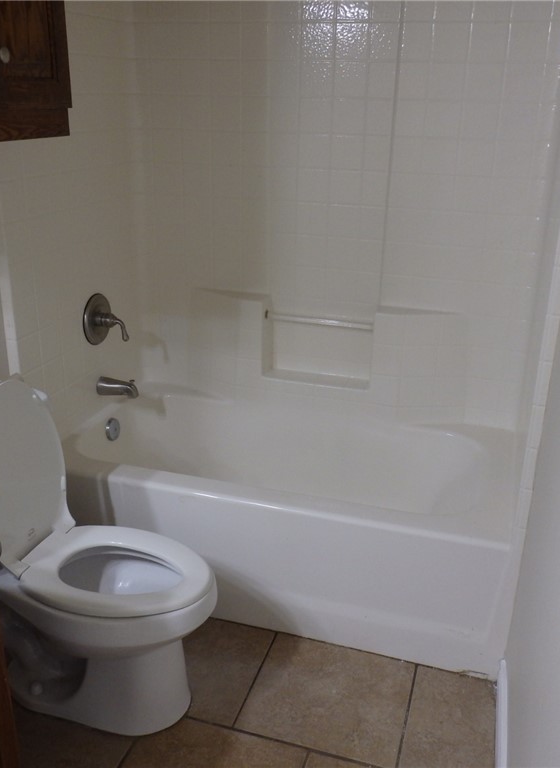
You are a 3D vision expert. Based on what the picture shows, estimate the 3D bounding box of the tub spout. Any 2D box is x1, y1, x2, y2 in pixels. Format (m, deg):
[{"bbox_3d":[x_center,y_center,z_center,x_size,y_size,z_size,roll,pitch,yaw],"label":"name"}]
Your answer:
[{"bbox_3d":[-0.579,0.015,2.657,0.152,0.073,0.060,7,22,15],"label":"tub spout"}]

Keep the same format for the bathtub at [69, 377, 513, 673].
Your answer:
[{"bbox_3d":[0.018,0.415,2.566,1.500,0.440,0.785,7,22,15],"label":"bathtub"}]

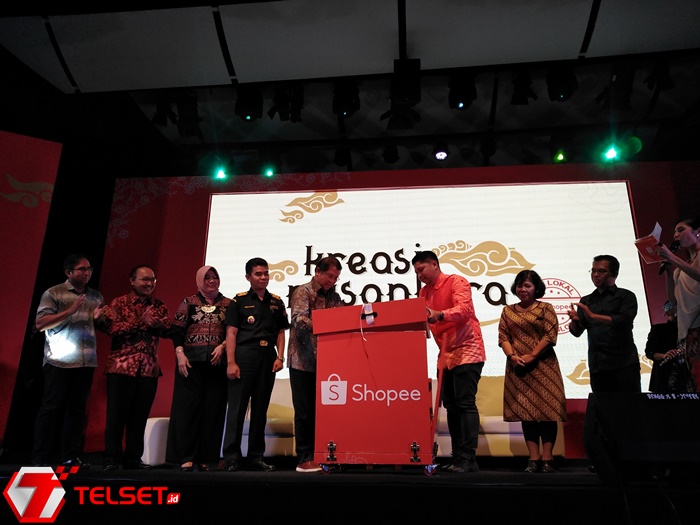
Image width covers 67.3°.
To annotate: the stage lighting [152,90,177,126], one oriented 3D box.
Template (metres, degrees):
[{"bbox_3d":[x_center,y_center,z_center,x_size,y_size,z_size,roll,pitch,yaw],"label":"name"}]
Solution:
[{"bbox_3d":[-2.477,-2.058,7.030,0.253,0.425,0.239,-1,-18,5],"label":"stage lighting"}]

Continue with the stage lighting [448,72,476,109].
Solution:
[{"bbox_3d":[1.299,-1.986,6.071,0.310,0.370,0.250,-1,-19,5],"label":"stage lighting"}]

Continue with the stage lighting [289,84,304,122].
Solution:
[{"bbox_3d":[-0.634,-1.883,6.228,0.180,0.380,0.200,-1,-19,5],"label":"stage lighting"}]

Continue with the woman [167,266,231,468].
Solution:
[{"bbox_3d":[-1.181,0.841,4.270,0.470,1.554,0.340,6,-19,-17],"label":"woman"}]

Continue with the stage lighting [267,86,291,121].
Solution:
[{"bbox_3d":[-0.850,-1.890,6.251,0.260,0.340,0.220,-1,-19,5],"label":"stage lighting"}]

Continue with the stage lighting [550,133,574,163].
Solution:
[{"bbox_3d":[2.934,-1.588,7.261,0.280,0.320,0.240,-1,-19,5],"label":"stage lighting"}]

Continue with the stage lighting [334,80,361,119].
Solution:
[{"bbox_3d":[-0.041,-1.916,6.180,0.310,0.380,0.250,-1,-19,5],"label":"stage lighting"}]

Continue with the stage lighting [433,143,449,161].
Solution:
[{"bbox_3d":[1.277,-1.566,7.417,0.220,0.220,0.180,-1,-19,5],"label":"stage lighting"}]

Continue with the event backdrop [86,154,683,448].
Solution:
[{"bbox_3d":[0.769,0.545,7.252,8.827,3.988,0.300,-1,-18,5],"label":"event backdrop"}]

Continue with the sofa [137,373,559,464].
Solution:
[{"bbox_3d":[0.048,1.513,5.114,3.700,0.850,0.920,0,-19,1],"label":"sofa"}]

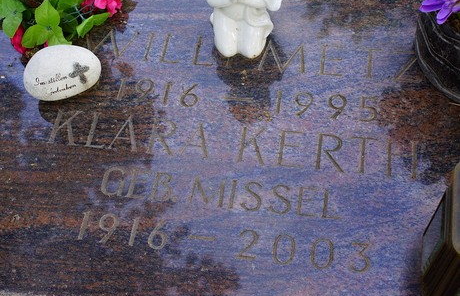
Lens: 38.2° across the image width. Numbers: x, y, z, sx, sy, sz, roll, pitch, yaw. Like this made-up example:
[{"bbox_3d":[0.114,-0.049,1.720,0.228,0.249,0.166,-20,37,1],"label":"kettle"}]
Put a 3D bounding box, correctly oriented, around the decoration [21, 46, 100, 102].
[{"bbox_3d":[-0.242,-0.108,0.957,0.115,0.078,0.076,-16,61,-4],"label":"decoration"}]

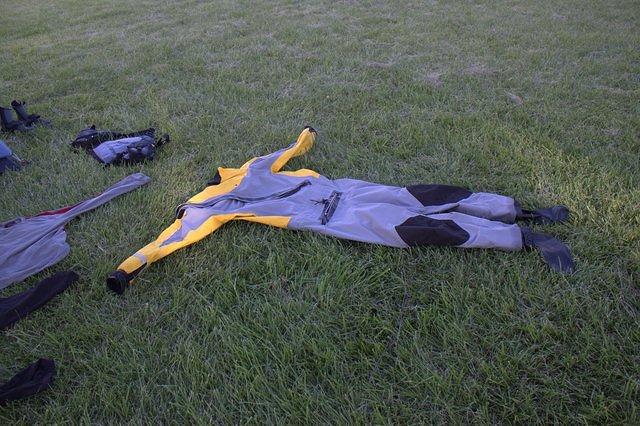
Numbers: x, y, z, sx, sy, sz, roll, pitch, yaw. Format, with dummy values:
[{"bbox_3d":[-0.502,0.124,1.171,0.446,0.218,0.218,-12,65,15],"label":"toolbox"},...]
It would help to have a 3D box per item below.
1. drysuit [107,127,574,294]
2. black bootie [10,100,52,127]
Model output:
[{"bbox_3d":[0.227,-0.104,2.449,1.804,0.150,1.627,3,30,5],"label":"drysuit"},{"bbox_3d":[-1.905,-0.655,3.391,0.250,0.170,0.100,6,30,10],"label":"black bootie"}]

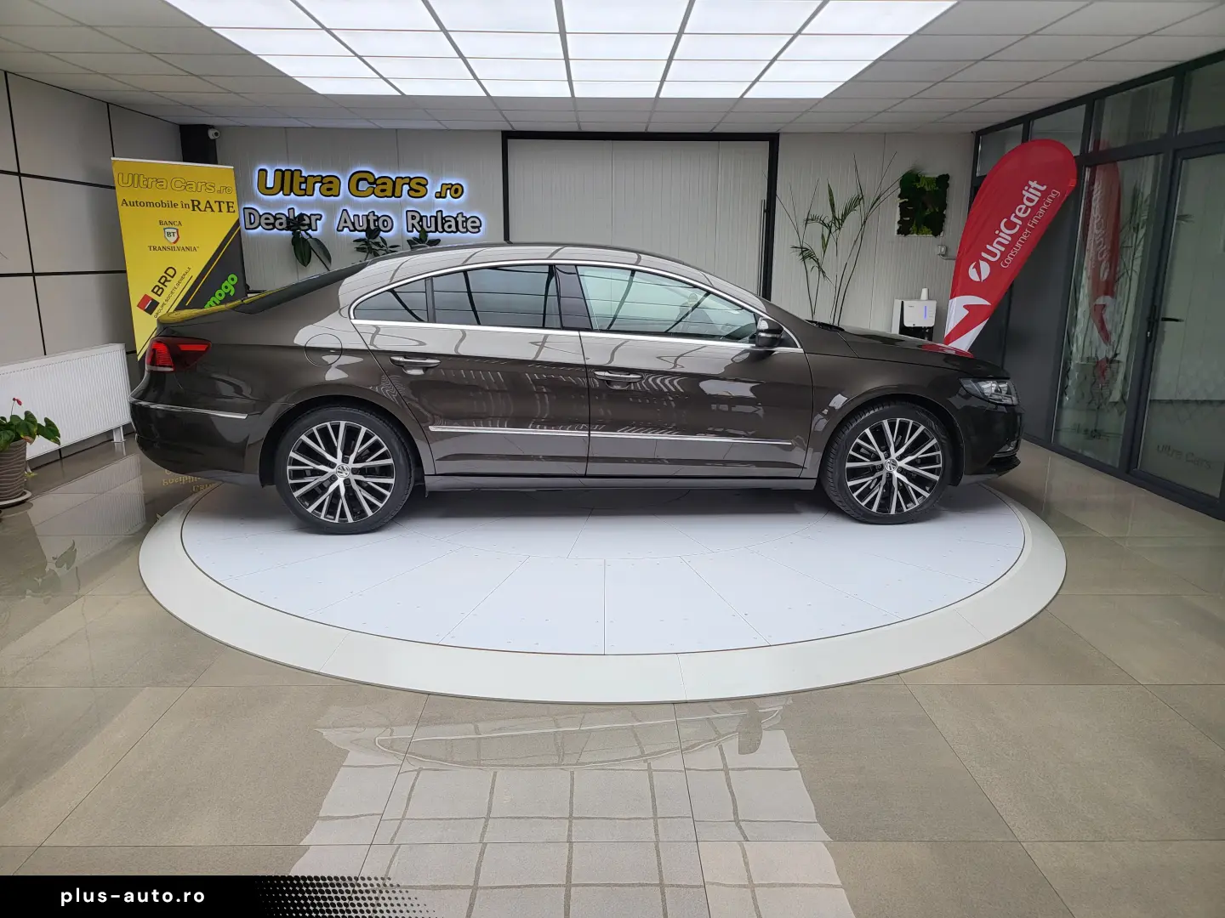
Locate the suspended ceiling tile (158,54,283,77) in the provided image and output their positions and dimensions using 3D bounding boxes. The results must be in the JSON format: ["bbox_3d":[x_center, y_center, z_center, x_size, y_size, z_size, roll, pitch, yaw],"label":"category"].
[{"bbox_3d":[-2.369,-2.403,5.166,0.595,0.022,0.595,0,13,-1],"label":"suspended ceiling tile"}]

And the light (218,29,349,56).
[{"bbox_3d":[-1.758,-2.265,4.571,0.597,0.045,0.597,0,14,-1],"label":"light"}]

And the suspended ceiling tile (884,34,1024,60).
[{"bbox_3d":[1.861,-2.276,4.685,0.600,0.025,0.600,0,13,-1],"label":"suspended ceiling tile"}]

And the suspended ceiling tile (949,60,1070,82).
[{"bbox_3d":[2.430,-2.386,5.219,0.595,0.022,0.595,0,13,-1],"label":"suspended ceiling tile"}]

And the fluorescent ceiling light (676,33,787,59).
[{"bbox_3d":[0.641,-2.258,4.602,0.597,0.045,0.597,0,14,-1],"label":"fluorescent ceiling light"}]

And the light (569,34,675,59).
[{"bbox_3d":[0.044,-2.260,4.606,0.600,0.050,0.600,0,13,-1],"label":"light"}]

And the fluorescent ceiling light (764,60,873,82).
[{"bbox_3d":[1.230,-2.399,5.204,0.595,0.040,0.595,0,13,-1],"label":"fluorescent ceiling light"}]

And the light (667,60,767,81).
[{"bbox_3d":[0.634,-2.399,5.186,0.597,0.045,0.597,0,14,-1],"label":"light"}]

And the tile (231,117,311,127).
[{"bbox_3d":[-2.994,-2.966,7.471,0.600,0.020,0.560,0,13,-1],"label":"tile"}]

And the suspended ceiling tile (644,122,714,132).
[{"bbox_3d":[0.620,-2.940,7.515,0.600,0.020,0.560,0,13,-1],"label":"suspended ceiling tile"}]

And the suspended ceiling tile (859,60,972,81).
[{"bbox_3d":[1.834,-2.388,5.203,0.597,0.030,0.597,0,14,-1],"label":"suspended ceiling tile"}]

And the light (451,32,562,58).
[{"bbox_3d":[-0.559,-2.264,4.604,0.600,0.040,0.600,0,13,-1],"label":"light"}]

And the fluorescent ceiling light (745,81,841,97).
[{"bbox_3d":[1.224,-2.535,5.777,0.595,0.040,0.595,0,13,-1],"label":"fluorescent ceiling light"}]

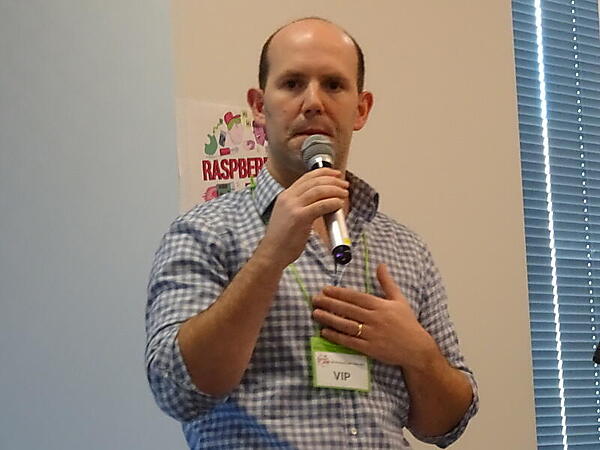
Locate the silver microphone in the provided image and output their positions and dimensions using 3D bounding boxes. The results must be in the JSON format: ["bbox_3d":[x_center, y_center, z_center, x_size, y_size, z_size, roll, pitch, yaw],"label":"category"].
[{"bbox_3d":[0.043,-0.037,2.500,0.051,0.237,0.051,-13,-38,0],"label":"silver microphone"}]

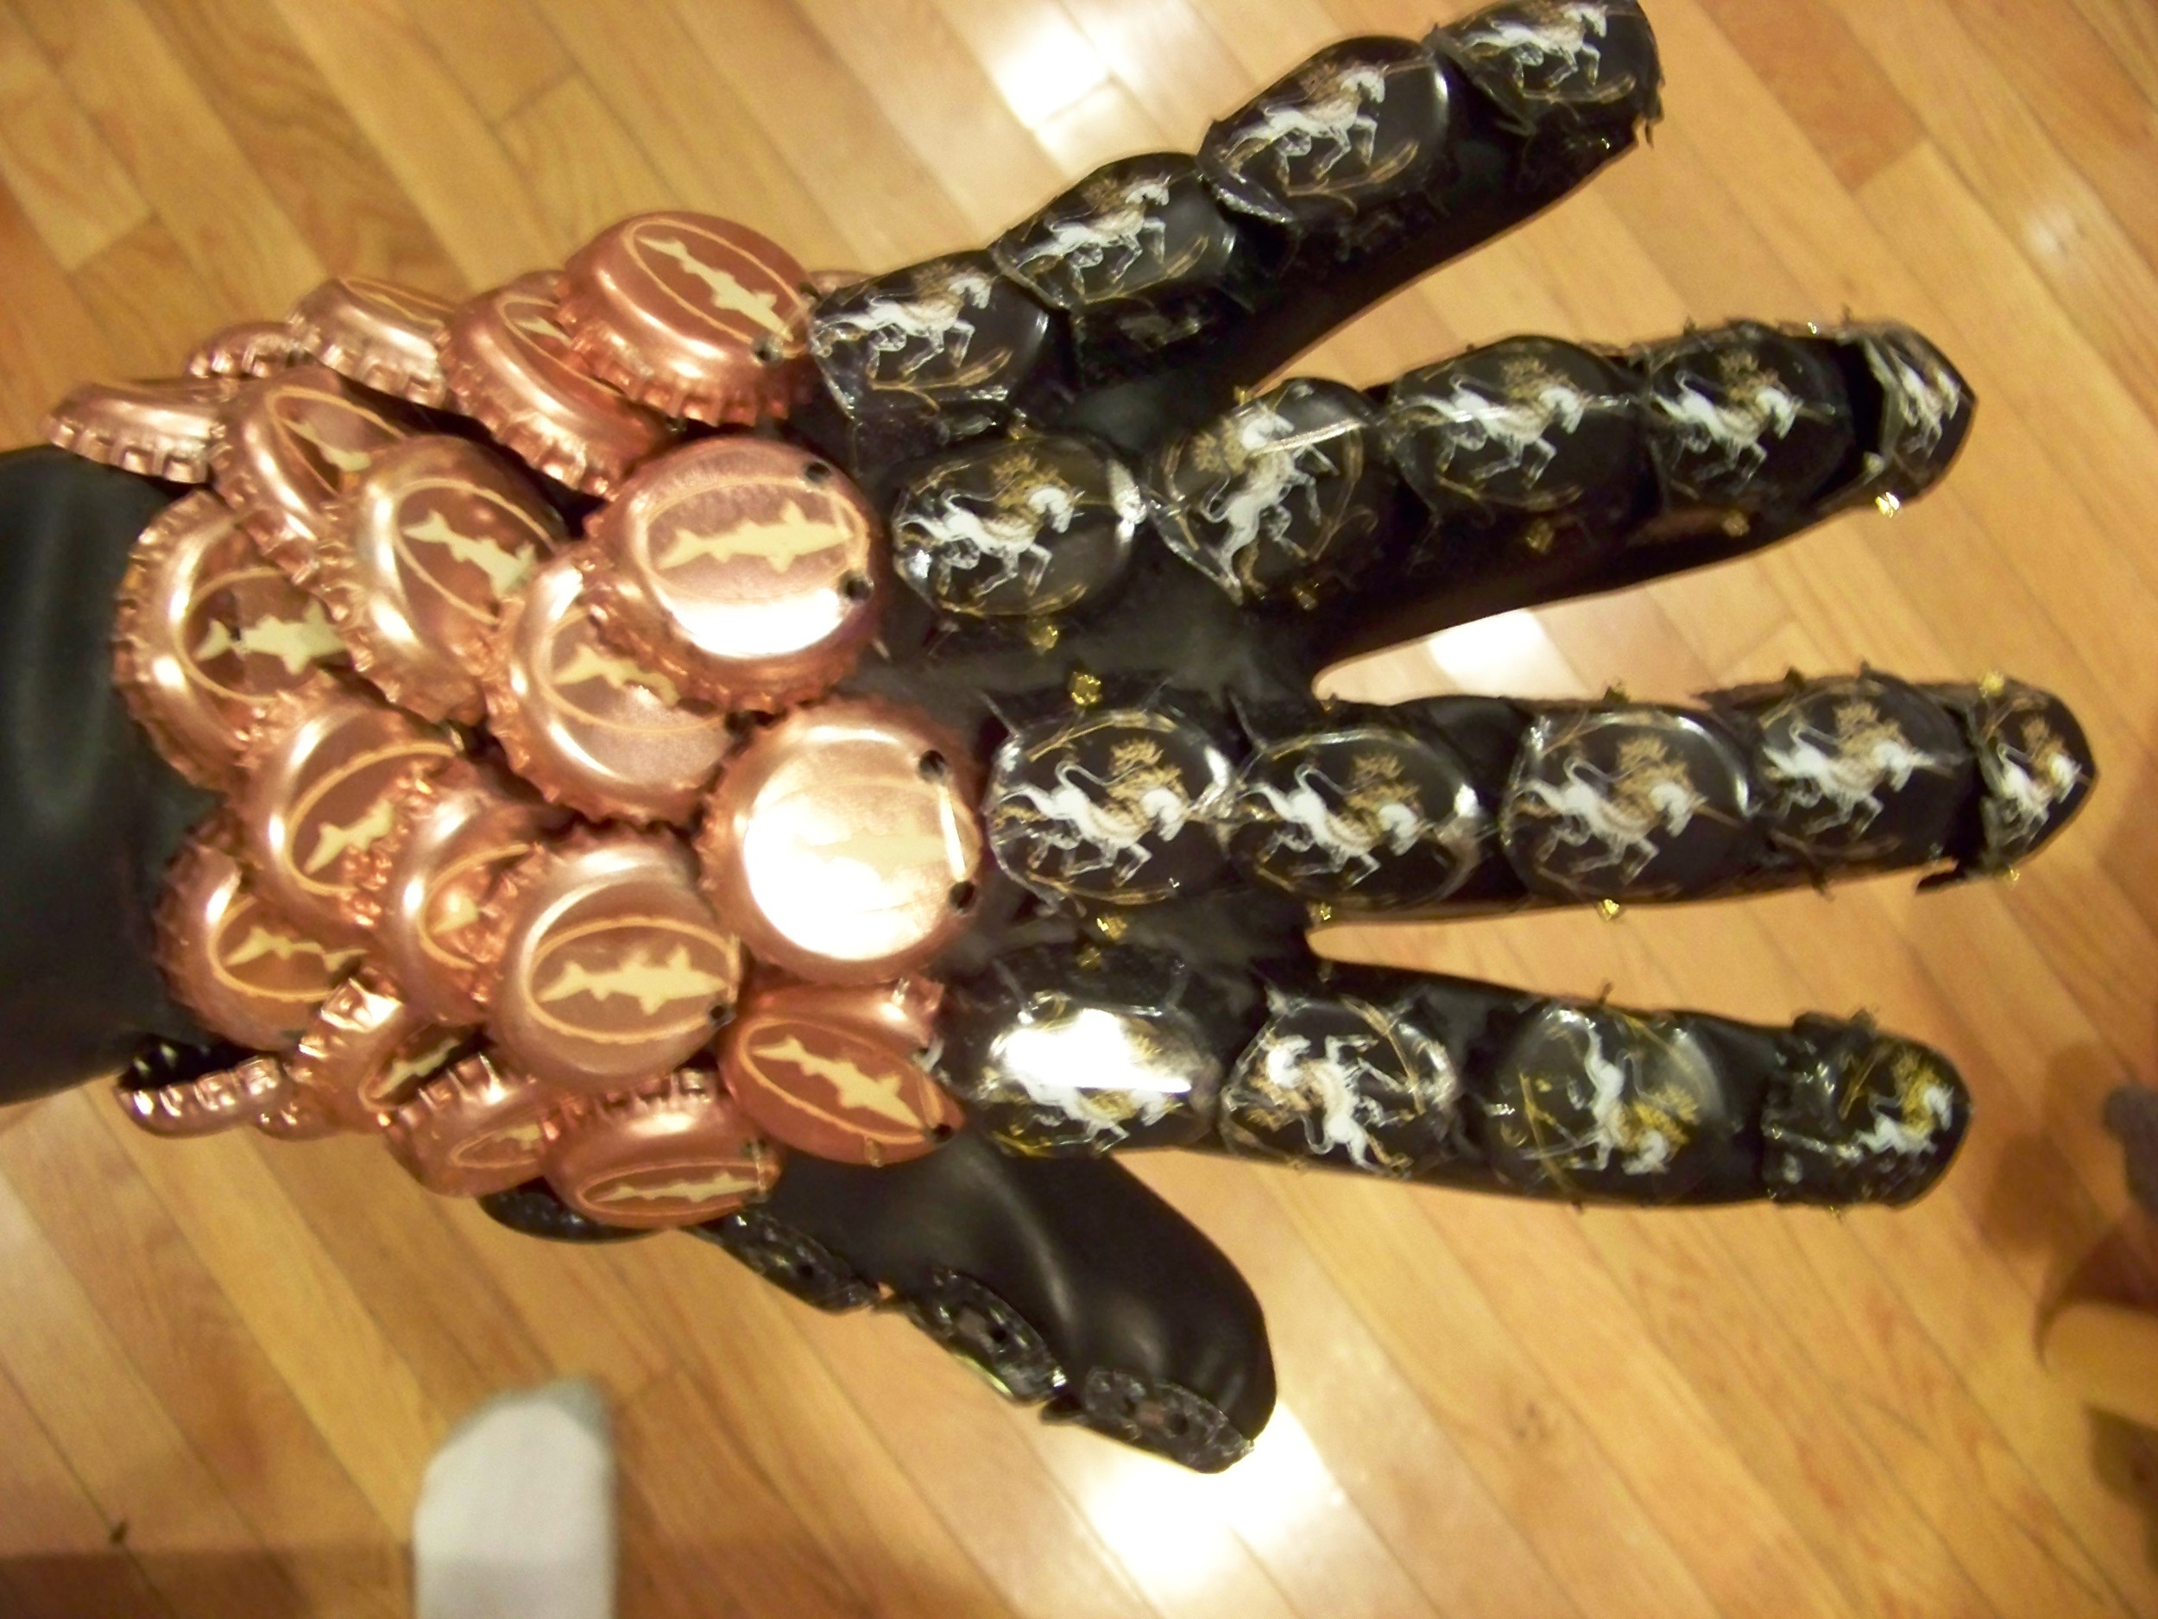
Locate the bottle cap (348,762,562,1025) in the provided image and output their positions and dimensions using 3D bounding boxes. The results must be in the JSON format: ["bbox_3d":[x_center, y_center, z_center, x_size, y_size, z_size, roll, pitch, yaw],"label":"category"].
[{"bbox_3d":[-0.068,0.011,0.253,0.007,0.030,0.030,0,90,37],"label":"bottle cap"}]

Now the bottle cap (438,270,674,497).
[{"bbox_3d":[-0.049,-0.043,0.226,0.030,0.030,0.007,28,121,-19],"label":"bottle cap"}]

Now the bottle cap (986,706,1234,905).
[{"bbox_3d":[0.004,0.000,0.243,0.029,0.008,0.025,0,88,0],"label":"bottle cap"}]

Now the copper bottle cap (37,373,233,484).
[{"bbox_3d":[-0.101,-0.043,0.255,0.031,0.031,0.006,12,102,0],"label":"copper bottle cap"}]

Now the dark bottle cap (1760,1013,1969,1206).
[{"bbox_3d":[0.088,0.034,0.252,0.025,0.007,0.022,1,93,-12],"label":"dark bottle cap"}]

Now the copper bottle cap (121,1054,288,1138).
[{"bbox_3d":[-0.097,0.033,0.262,0.030,0.030,0.006,-12,88,0],"label":"copper bottle cap"}]

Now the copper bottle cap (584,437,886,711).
[{"bbox_3d":[-0.034,-0.025,0.231,0.031,0.006,0.031,2,71,-22],"label":"copper bottle cap"}]

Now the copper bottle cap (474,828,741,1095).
[{"bbox_3d":[-0.049,0.017,0.239,0.030,0.007,0.030,-10,109,-31],"label":"copper bottle cap"}]

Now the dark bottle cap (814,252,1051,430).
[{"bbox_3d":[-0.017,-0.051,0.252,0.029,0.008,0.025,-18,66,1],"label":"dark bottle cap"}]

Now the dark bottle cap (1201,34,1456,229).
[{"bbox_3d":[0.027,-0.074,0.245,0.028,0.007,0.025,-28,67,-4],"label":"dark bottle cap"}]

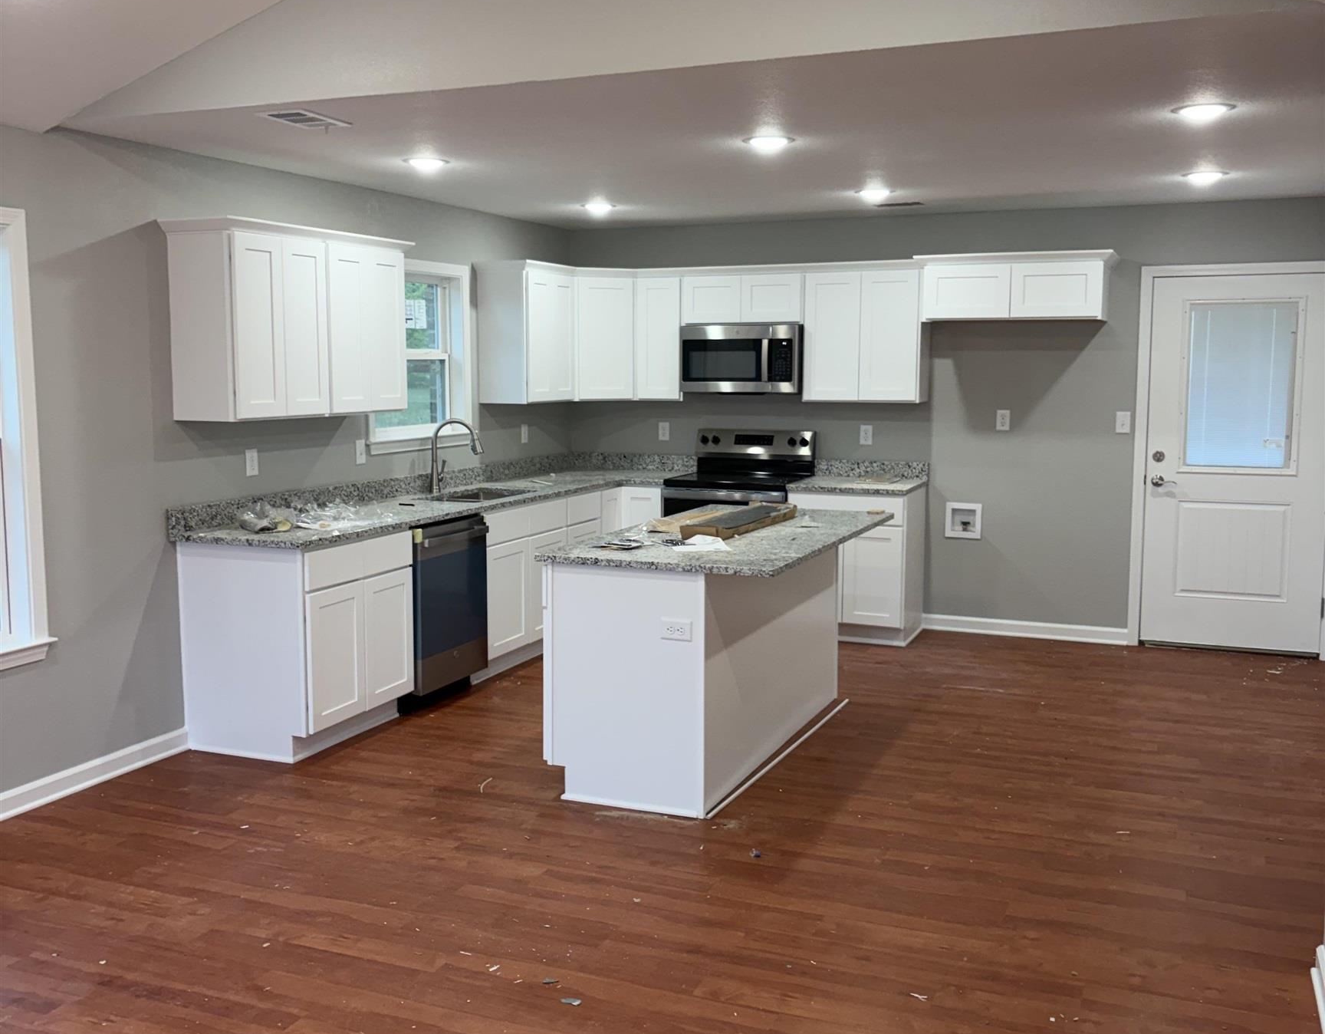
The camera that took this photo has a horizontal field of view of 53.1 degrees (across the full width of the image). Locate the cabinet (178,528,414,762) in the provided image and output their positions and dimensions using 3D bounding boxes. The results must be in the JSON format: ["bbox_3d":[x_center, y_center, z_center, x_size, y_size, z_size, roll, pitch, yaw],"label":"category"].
[{"bbox_3d":[-1.559,0.512,5.777,0.640,0.874,0.780,3,7,22],"label":"cabinet"}]

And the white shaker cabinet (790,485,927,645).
[{"bbox_3d":[1.138,0.265,7.751,0.671,0.868,0.621,2,7,22],"label":"white shaker cabinet"}]

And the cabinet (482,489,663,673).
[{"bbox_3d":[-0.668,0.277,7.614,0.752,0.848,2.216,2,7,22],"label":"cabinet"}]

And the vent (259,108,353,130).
[{"bbox_3d":[-1.257,-1.392,4.696,0.190,0.026,0.333,2,7,22],"label":"vent"}]

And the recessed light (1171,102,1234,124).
[{"bbox_3d":[1.843,-1.380,4.517,0.206,0.028,0.206,3,7,22],"label":"recessed light"}]

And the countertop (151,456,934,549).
[{"bbox_3d":[-0.212,-0.107,6.684,2.385,0.144,3.680,3,7,22],"label":"countertop"}]

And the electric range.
[{"bbox_3d":[0.476,0.087,8.040,0.760,1.185,0.675,3,7,22],"label":"electric range"}]

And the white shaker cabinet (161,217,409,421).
[{"bbox_3d":[-1.589,-0.835,5.797,0.345,0.783,1.230,2,7,22],"label":"white shaker cabinet"}]

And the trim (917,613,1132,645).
[{"bbox_3d":[2.098,0.655,7.725,1.155,0.092,0.016,2,7,22],"label":"trim"}]

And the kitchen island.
[{"bbox_3d":[0.310,0.514,5.565,0.925,0.910,1.865,3,7,22],"label":"kitchen island"}]

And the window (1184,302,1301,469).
[{"bbox_3d":[3.148,-0.706,7.218,0.590,0.943,0.045,3,7,22],"label":"window"}]

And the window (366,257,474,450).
[{"bbox_3d":[-1.304,-0.849,7.006,0.110,0.993,1.020,2,7,22],"label":"window"}]

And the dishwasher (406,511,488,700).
[{"bbox_3d":[-1.250,0.400,6.327,0.628,0.800,0.619,2,7,22],"label":"dishwasher"}]

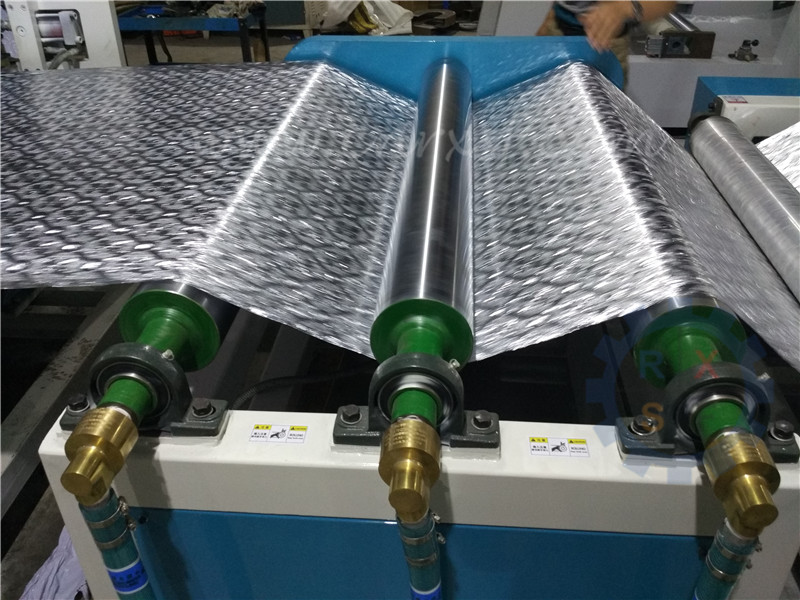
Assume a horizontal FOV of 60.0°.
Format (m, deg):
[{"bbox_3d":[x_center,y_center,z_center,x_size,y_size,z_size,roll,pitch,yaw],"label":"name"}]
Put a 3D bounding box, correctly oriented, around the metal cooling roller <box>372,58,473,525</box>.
[{"bbox_3d":[0.075,-0.217,1.437,0.152,0.152,1.593,2,34,5],"label":"metal cooling roller"}]

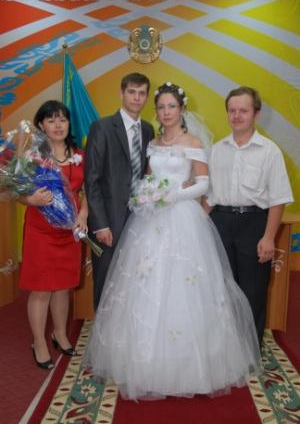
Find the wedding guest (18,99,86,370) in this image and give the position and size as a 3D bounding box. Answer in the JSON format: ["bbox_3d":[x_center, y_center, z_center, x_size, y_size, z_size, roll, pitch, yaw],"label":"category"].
[{"bbox_3d":[-0.605,0.129,3.045,0.420,1.620,0.420,-3,10,-18],"label":"wedding guest"}]

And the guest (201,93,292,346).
[{"bbox_3d":[0.635,0.061,3.176,0.550,1.710,0.360,4,10,20],"label":"guest"}]

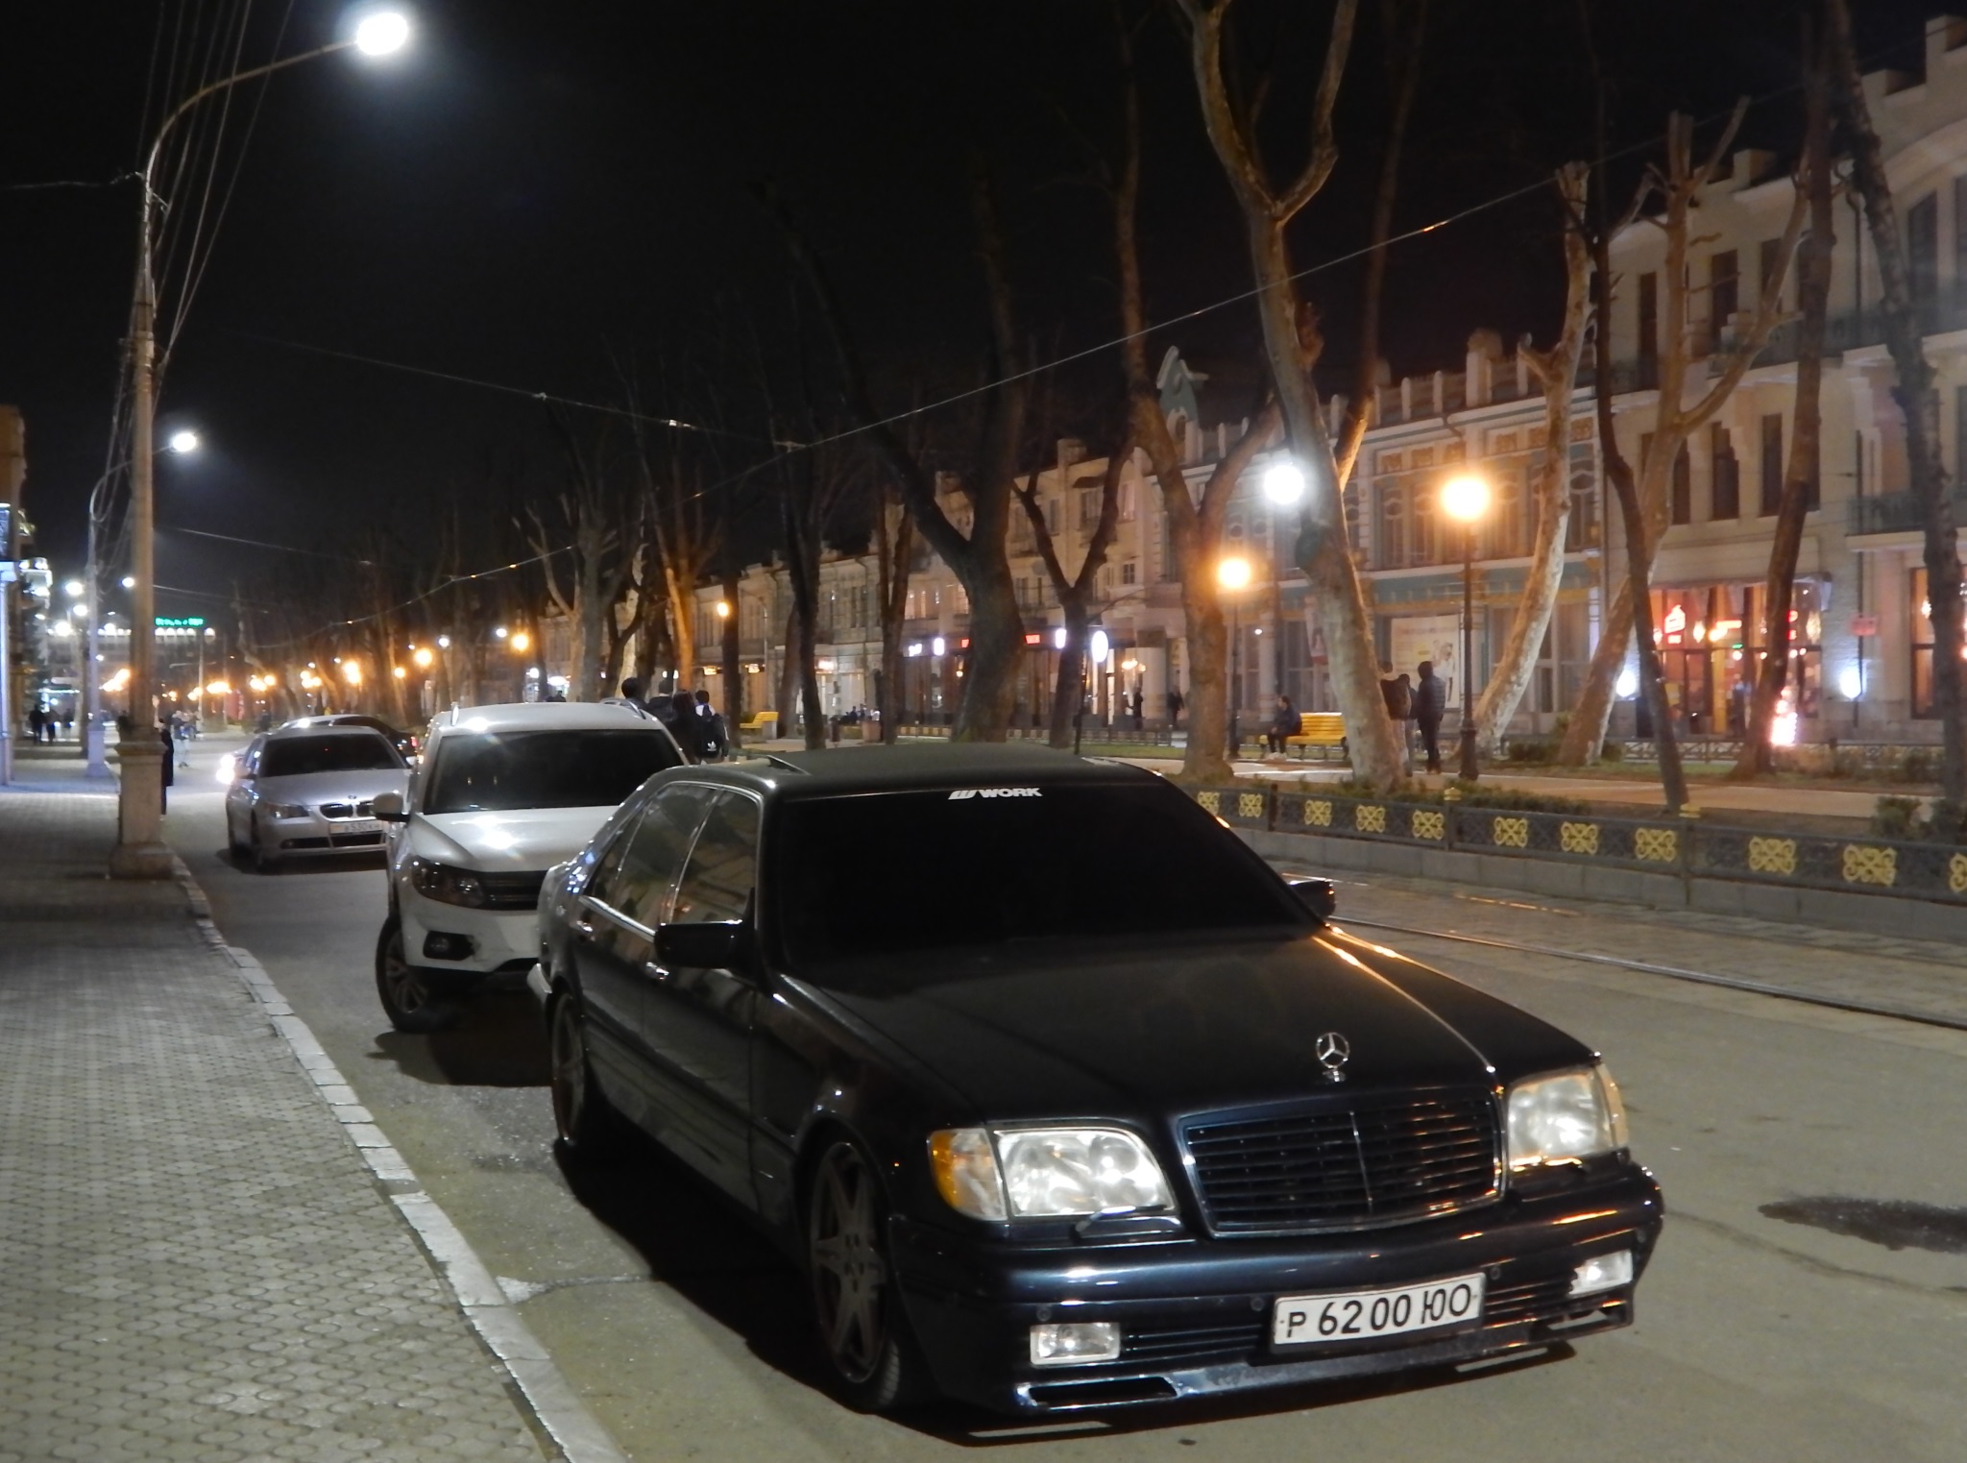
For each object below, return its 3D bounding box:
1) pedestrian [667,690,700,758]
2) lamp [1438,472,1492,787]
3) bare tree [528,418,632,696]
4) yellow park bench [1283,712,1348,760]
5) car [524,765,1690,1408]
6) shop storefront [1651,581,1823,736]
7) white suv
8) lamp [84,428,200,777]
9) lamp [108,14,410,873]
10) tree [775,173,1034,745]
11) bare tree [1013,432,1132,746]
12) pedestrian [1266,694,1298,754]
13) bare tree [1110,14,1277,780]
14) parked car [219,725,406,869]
[{"bbox_3d":[-4.096,0.284,29.500,0.500,1.650,0.340,0,1,-23],"label":"pedestrian"},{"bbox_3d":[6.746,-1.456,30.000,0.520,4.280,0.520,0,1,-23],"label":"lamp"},{"bbox_3d":[-12.750,-4.850,68.000,3.300,10.300,2.900,0,1,0],"label":"bare tree"},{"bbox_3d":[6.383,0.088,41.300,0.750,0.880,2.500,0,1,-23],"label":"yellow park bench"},{"bbox_3d":[-0.151,0.806,6.773,1.890,1.470,5.160,-1,1,-22],"label":"car"},{"bbox_3d":[19.500,-1.900,56.100,0.700,4.000,6.300,0,1,-23],"label":"shop storefront"},{"bbox_3d":[-2.516,0.686,12.581,1.820,1.690,4.430,-1,1,-14],"label":"white suv"},{"bbox_3d":[-19.750,-3.030,50.400,2.600,8.200,0.550,0,1,-23],"label":"lamp"},{"bbox_3d":[-6.520,-2.660,19.500,2.600,7.900,0.560,0,1,-23],"label":"lamp"},{"bbox_3d":[-1.500,-4.850,39.500,4.800,10.900,3.500,0,1,0],"label":"tree"},{"bbox_3d":[2.240,-3.500,54.000,3.000,7.900,2.500,0,1,0],"label":"bare tree"},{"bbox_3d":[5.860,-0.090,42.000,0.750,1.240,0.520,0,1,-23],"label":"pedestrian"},{"bbox_3d":[3.069,-5.002,31.500,2.200,11.300,2.600,0,1,-23],"label":"bare tree"},{"bbox_3d":[-7.320,0.650,24.000,1.850,1.470,4.840,-3,2,-23],"label":"parked car"}]

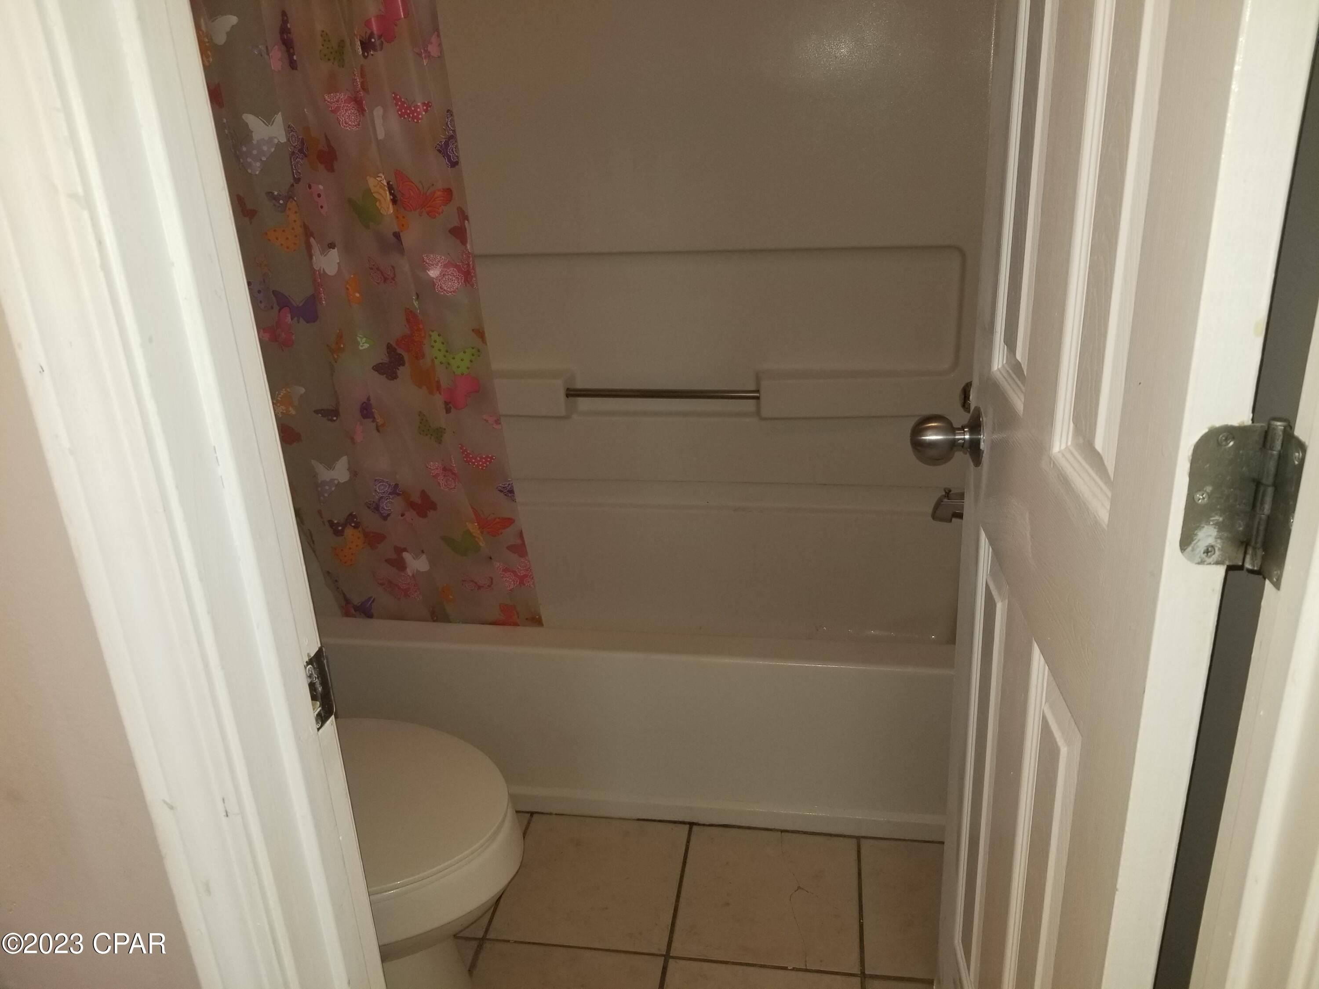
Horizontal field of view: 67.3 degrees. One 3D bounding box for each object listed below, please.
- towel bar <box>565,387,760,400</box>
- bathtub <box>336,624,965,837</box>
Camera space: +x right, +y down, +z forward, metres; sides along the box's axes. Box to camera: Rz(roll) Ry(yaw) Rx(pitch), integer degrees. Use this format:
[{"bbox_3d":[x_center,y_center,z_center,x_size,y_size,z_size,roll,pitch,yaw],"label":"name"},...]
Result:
[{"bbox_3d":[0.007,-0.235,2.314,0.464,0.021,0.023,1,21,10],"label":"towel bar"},{"bbox_3d":[-0.029,0.318,2.208,1.520,0.375,0.770,1,21,10],"label":"bathtub"}]

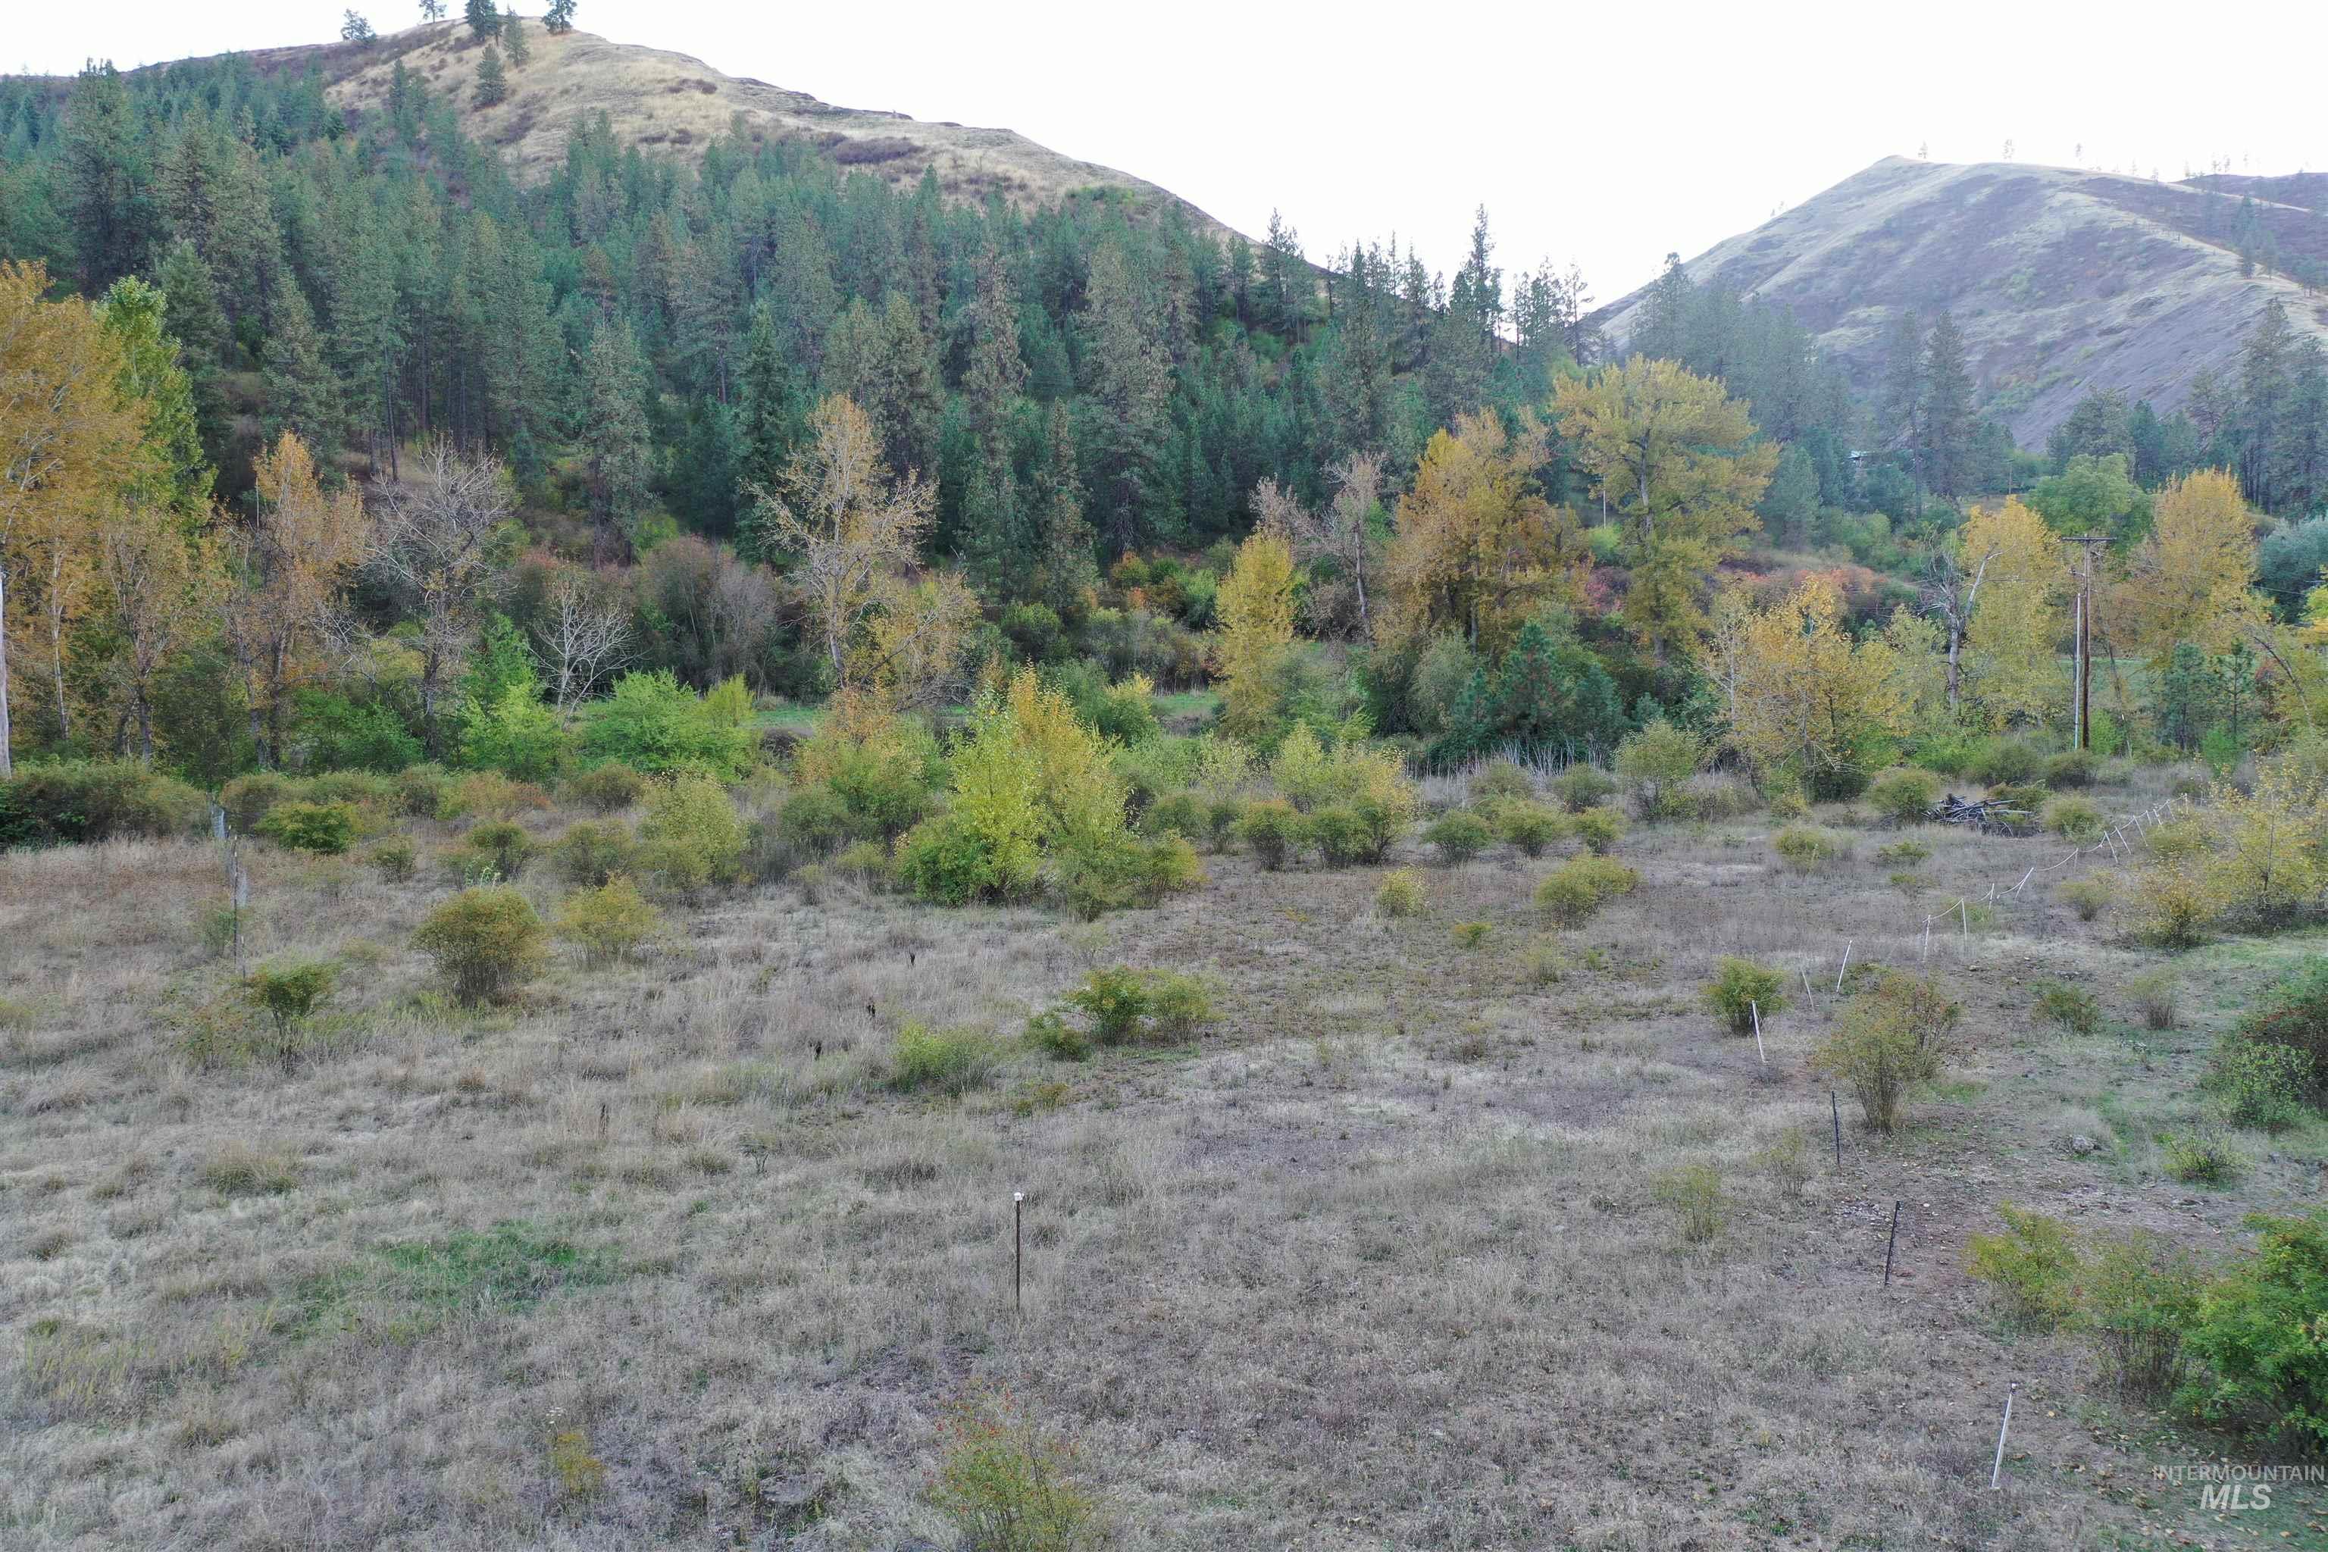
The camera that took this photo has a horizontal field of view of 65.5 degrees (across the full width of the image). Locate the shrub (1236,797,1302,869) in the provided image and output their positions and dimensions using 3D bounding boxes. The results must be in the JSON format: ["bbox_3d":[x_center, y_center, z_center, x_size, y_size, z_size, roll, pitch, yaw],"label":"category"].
[{"bbox_3d":[3.113,1.689,53.438,1.990,1.980,1.930,0,8,0],"label":"shrub"}]

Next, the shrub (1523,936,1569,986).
[{"bbox_3d":[7.910,3.814,37.400,0.957,1.004,0.910,0,5,0],"label":"shrub"}]

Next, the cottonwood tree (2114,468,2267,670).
[{"bbox_3d":[66.926,-12.982,118.000,9.960,14.110,9.460,0,5,0],"label":"cottonwood tree"}]

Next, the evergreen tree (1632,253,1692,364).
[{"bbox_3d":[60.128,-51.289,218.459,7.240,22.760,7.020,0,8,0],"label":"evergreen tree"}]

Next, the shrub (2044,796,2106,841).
[{"bbox_3d":[29.253,1.324,58.243,2.050,1.400,1.990,0,8,0],"label":"shrub"}]

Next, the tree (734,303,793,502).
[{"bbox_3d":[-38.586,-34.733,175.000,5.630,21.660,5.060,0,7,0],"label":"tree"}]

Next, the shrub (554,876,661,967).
[{"bbox_3d":[-12.144,3.175,39.500,2.295,1.964,2.180,0,5,0],"label":"shrub"}]

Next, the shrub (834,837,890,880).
[{"bbox_3d":[-9.002,2.476,54.148,1.740,1.210,1.570,0,7,0],"label":"shrub"}]

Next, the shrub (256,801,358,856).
[{"bbox_3d":[-26.350,1.599,55.692,3.190,1.550,2.550,0,8,0],"label":"shrub"}]

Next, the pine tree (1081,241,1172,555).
[{"bbox_3d":[-3.164,-31.997,153.641,7.717,26.130,7.331,0,6,-1],"label":"pine tree"}]

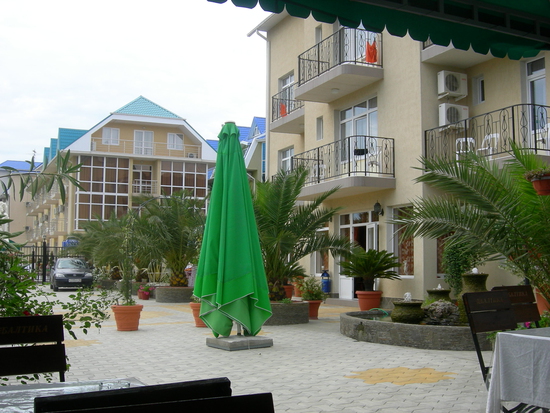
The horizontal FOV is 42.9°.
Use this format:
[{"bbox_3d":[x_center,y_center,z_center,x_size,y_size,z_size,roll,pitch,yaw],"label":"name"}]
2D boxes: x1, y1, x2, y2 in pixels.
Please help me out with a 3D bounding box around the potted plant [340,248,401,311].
[{"bbox_3d":[2.264,1.776,16.767,1.400,1.500,1.400,1,-5,0],"label":"potted plant"}]

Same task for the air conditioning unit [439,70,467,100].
[{"bbox_3d":[4.416,-3.030,17.362,0.750,0.550,0.260,3,-6,-23],"label":"air conditioning unit"}]

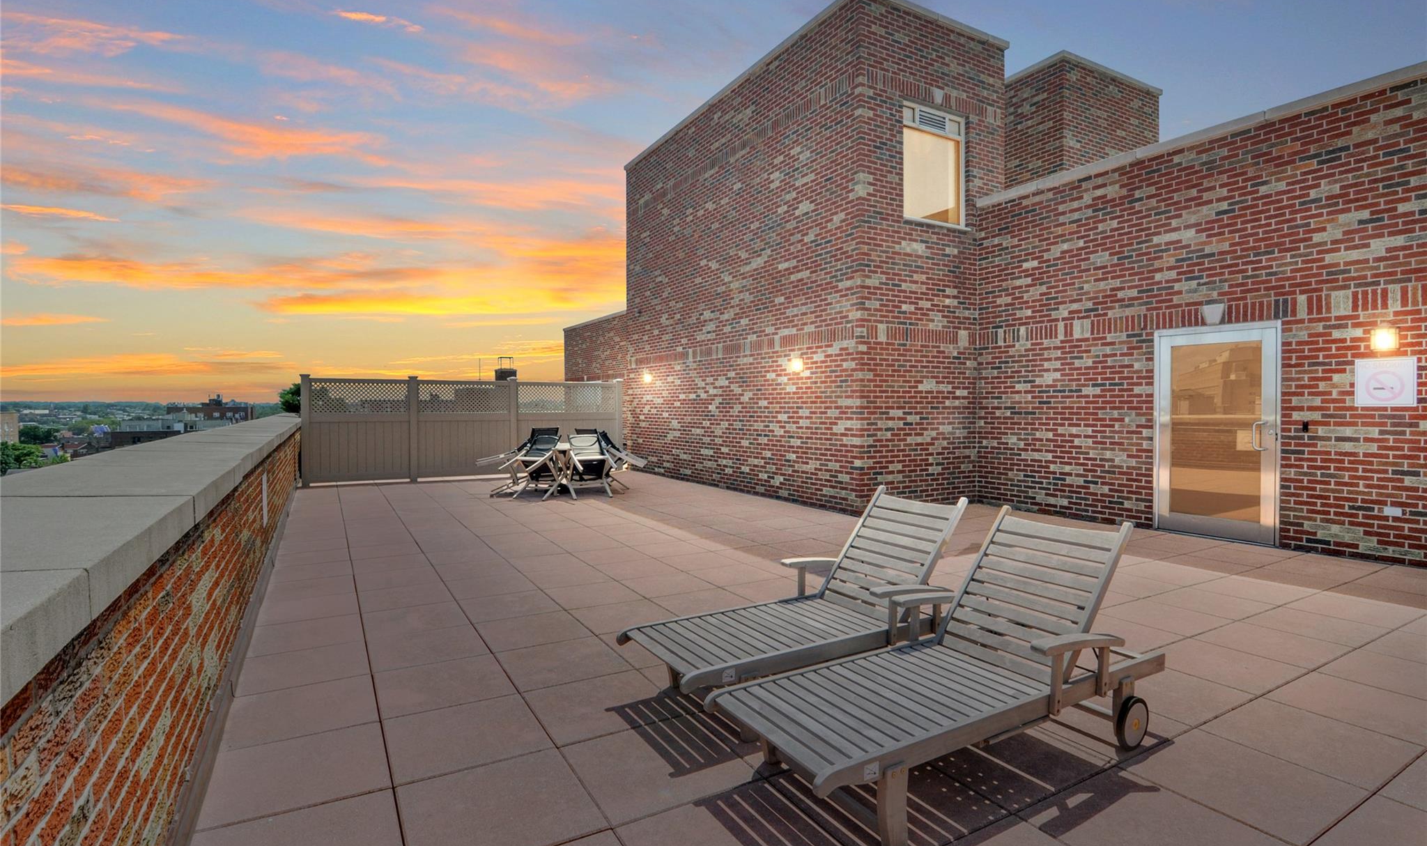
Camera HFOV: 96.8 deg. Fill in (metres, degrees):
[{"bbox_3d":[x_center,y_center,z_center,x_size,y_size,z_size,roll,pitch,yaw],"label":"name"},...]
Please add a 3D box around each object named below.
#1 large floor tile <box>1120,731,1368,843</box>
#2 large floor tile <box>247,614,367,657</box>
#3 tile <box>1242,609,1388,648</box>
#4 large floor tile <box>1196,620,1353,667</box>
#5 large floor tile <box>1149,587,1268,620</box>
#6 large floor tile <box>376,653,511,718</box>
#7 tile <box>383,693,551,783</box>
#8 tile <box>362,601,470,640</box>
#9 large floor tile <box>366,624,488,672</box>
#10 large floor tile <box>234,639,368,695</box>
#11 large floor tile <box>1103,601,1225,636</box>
[{"bbox_3d":[2.031,1.389,2.439,0.607,0.040,0.579,-1,2,-31],"label":"large floor tile"},{"bbox_3d":[-2.538,1.348,3.977,0.612,0.040,0.590,-1,2,-30],"label":"large floor tile"},{"bbox_3d":[3.932,1.343,4.134,0.612,0.040,0.590,-1,2,-30],"label":"tile"},{"bbox_3d":[3.382,1.353,3.836,0.612,0.040,0.590,-1,2,-30],"label":"large floor tile"},{"bbox_3d":[3.601,1.319,4.575,0.608,0.040,0.582,-1,2,-31],"label":"large floor tile"},{"bbox_3d":[-1.389,1.370,3.267,0.604,0.040,0.592,-1,2,-29],"label":"large floor tile"},{"bbox_3d":[-1.081,1.385,2.778,0.612,0.040,0.590,-1,2,-30],"label":"tile"},{"bbox_3d":[-1.998,1.339,4.258,0.612,0.040,0.590,-1,2,-30],"label":"tile"},{"bbox_3d":[-1.699,1.355,3.772,0.612,0.040,0.590,-1,2,-30],"label":"large floor tile"},{"bbox_3d":[-2.238,1.363,3.496,0.612,0.040,0.590,-1,2,-30],"label":"large floor tile"},{"bbox_3d":[3.055,1.329,4.280,0.608,0.040,0.583,-1,2,-30],"label":"large floor tile"}]

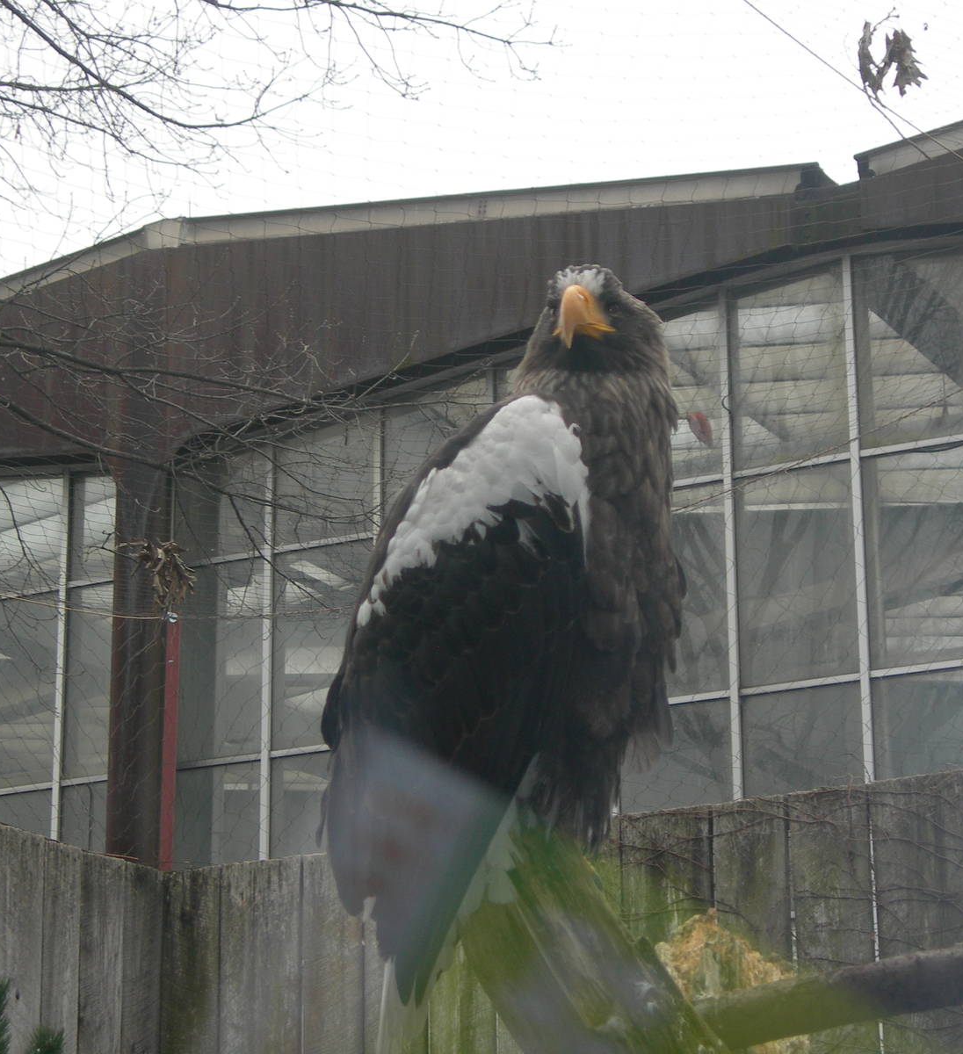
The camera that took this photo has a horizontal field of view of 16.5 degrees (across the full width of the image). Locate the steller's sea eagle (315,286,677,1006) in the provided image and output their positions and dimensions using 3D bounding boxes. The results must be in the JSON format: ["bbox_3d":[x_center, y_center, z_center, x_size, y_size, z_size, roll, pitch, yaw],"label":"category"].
[{"bbox_3d":[0.029,0.114,3.448,0.400,0.780,0.300,-17,-24,42],"label":"steller's sea eagle"}]

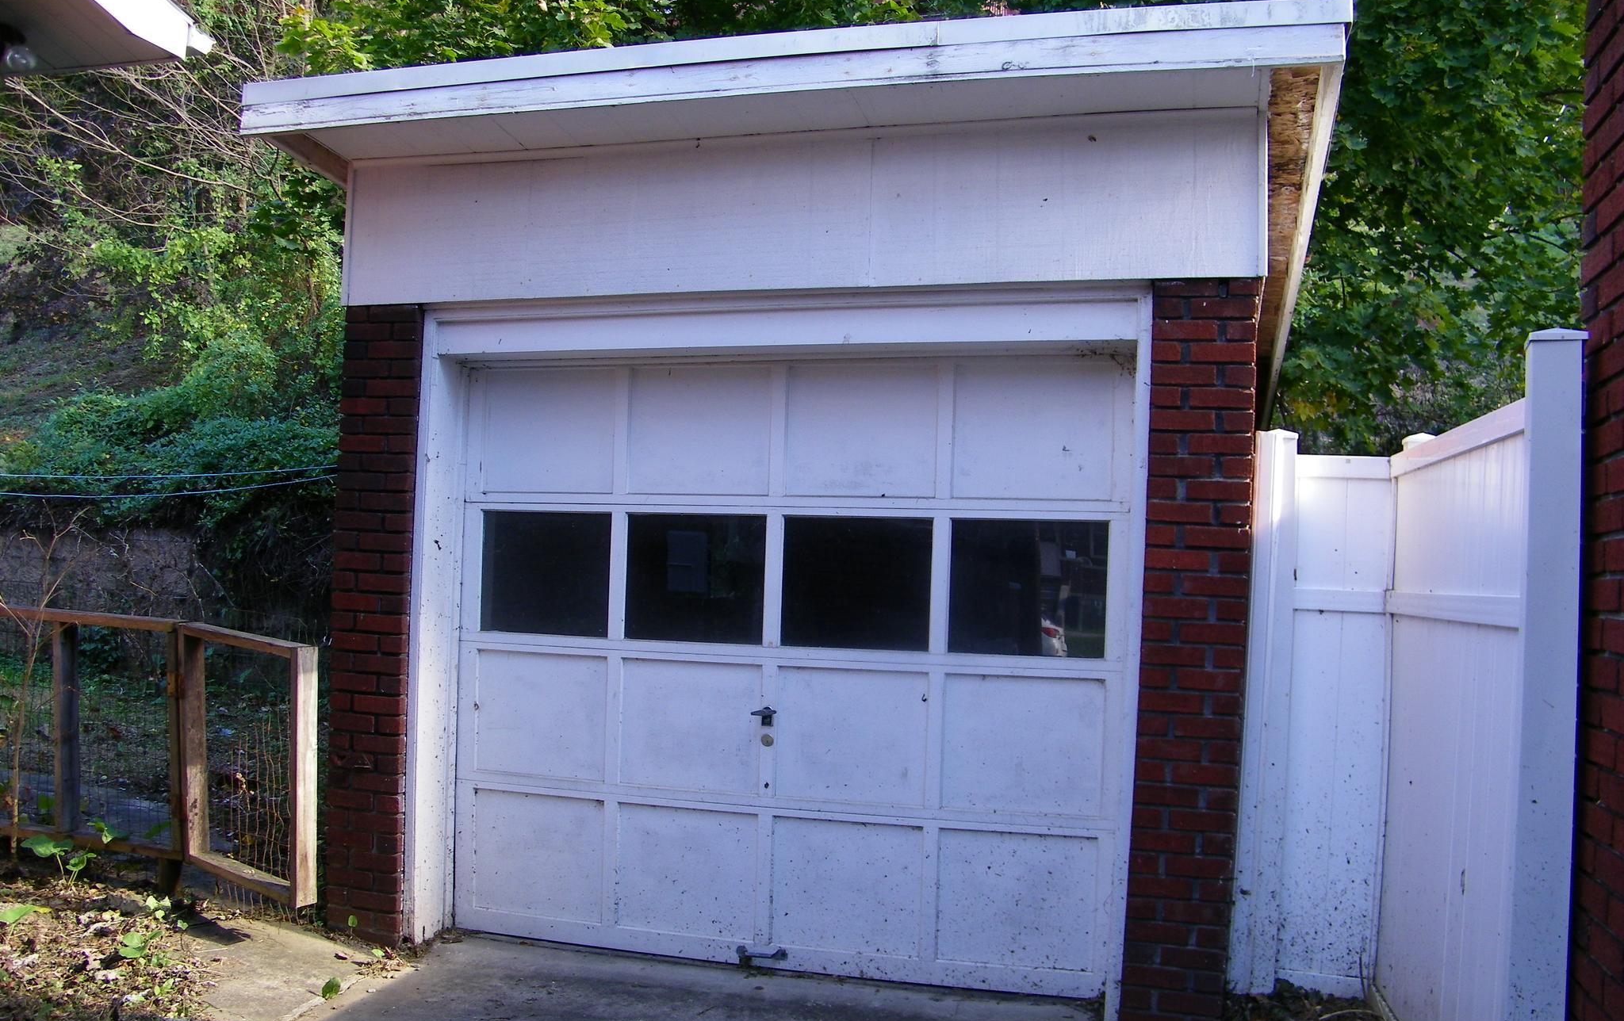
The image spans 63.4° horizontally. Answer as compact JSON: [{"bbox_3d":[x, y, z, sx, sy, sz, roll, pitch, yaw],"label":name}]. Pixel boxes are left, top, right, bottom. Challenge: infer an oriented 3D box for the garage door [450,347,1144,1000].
[{"bbox_3d":[-0.149,0.509,4.514,2.370,2.085,0.080,2,-1,15],"label":"garage door"}]

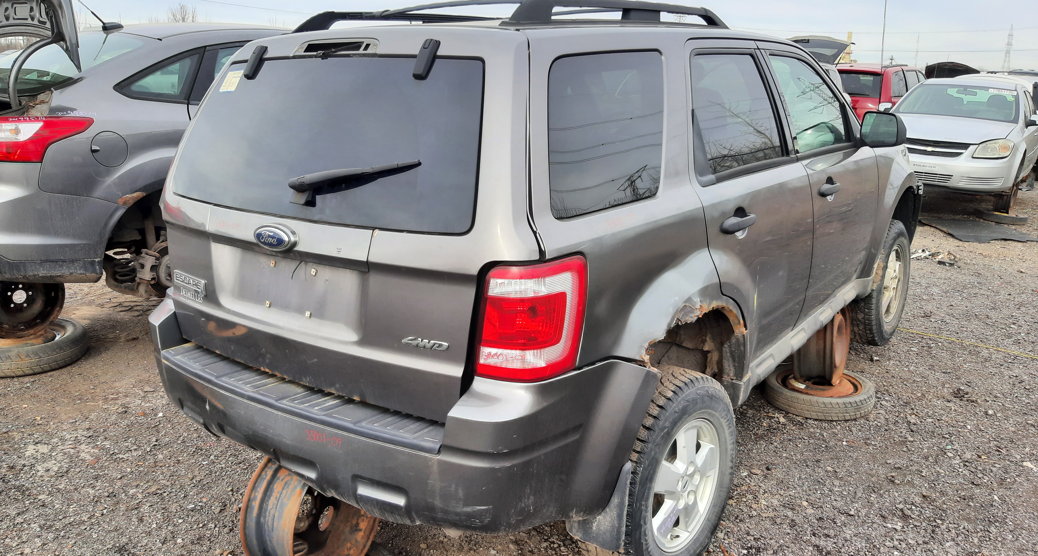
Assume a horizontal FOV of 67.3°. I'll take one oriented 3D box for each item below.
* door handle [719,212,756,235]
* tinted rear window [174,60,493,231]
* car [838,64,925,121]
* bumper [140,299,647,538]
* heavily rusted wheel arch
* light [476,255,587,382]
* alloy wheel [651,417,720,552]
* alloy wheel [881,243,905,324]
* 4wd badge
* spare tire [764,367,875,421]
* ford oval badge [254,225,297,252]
[{"bbox_3d":[0.651,-0.171,2.358,0.060,0.058,0.255,10,19,37],"label":"door handle"},{"bbox_3d":[-0.590,-0.398,2.180,1.310,0.460,0.090,10,-6,37],"label":"tinted rear window"},{"bbox_3d":[8.190,-3.830,17.500,1.970,1.750,5.000,10,18,37],"label":"car"},{"bbox_3d":[-0.523,0.296,2.426,1.790,0.410,0.650,10,19,37],"label":"bumper"},{"bbox_3d":[0.479,0.295,2.388,0.190,0.440,0.690,10,19,37],"label":"heavily rusted wheel arch"},{"bbox_3d":[0.031,0.091,1.840,0.215,0.290,0.210,7,16,28],"label":"light"},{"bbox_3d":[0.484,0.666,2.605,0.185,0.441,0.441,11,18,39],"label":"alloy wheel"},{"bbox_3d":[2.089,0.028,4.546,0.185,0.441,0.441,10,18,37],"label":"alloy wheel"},{"bbox_3d":[-0.231,0.160,1.901,0.150,0.030,0.010,8,12,29],"label":"4wd badge"},{"bbox_3d":[1.554,0.584,4.050,0.537,0.115,0.537,-1,14,0],"label":"spare tire"},{"bbox_3d":[-0.668,-0.114,2.142,0.170,0.082,0.030,10,13,37],"label":"ford oval badge"}]

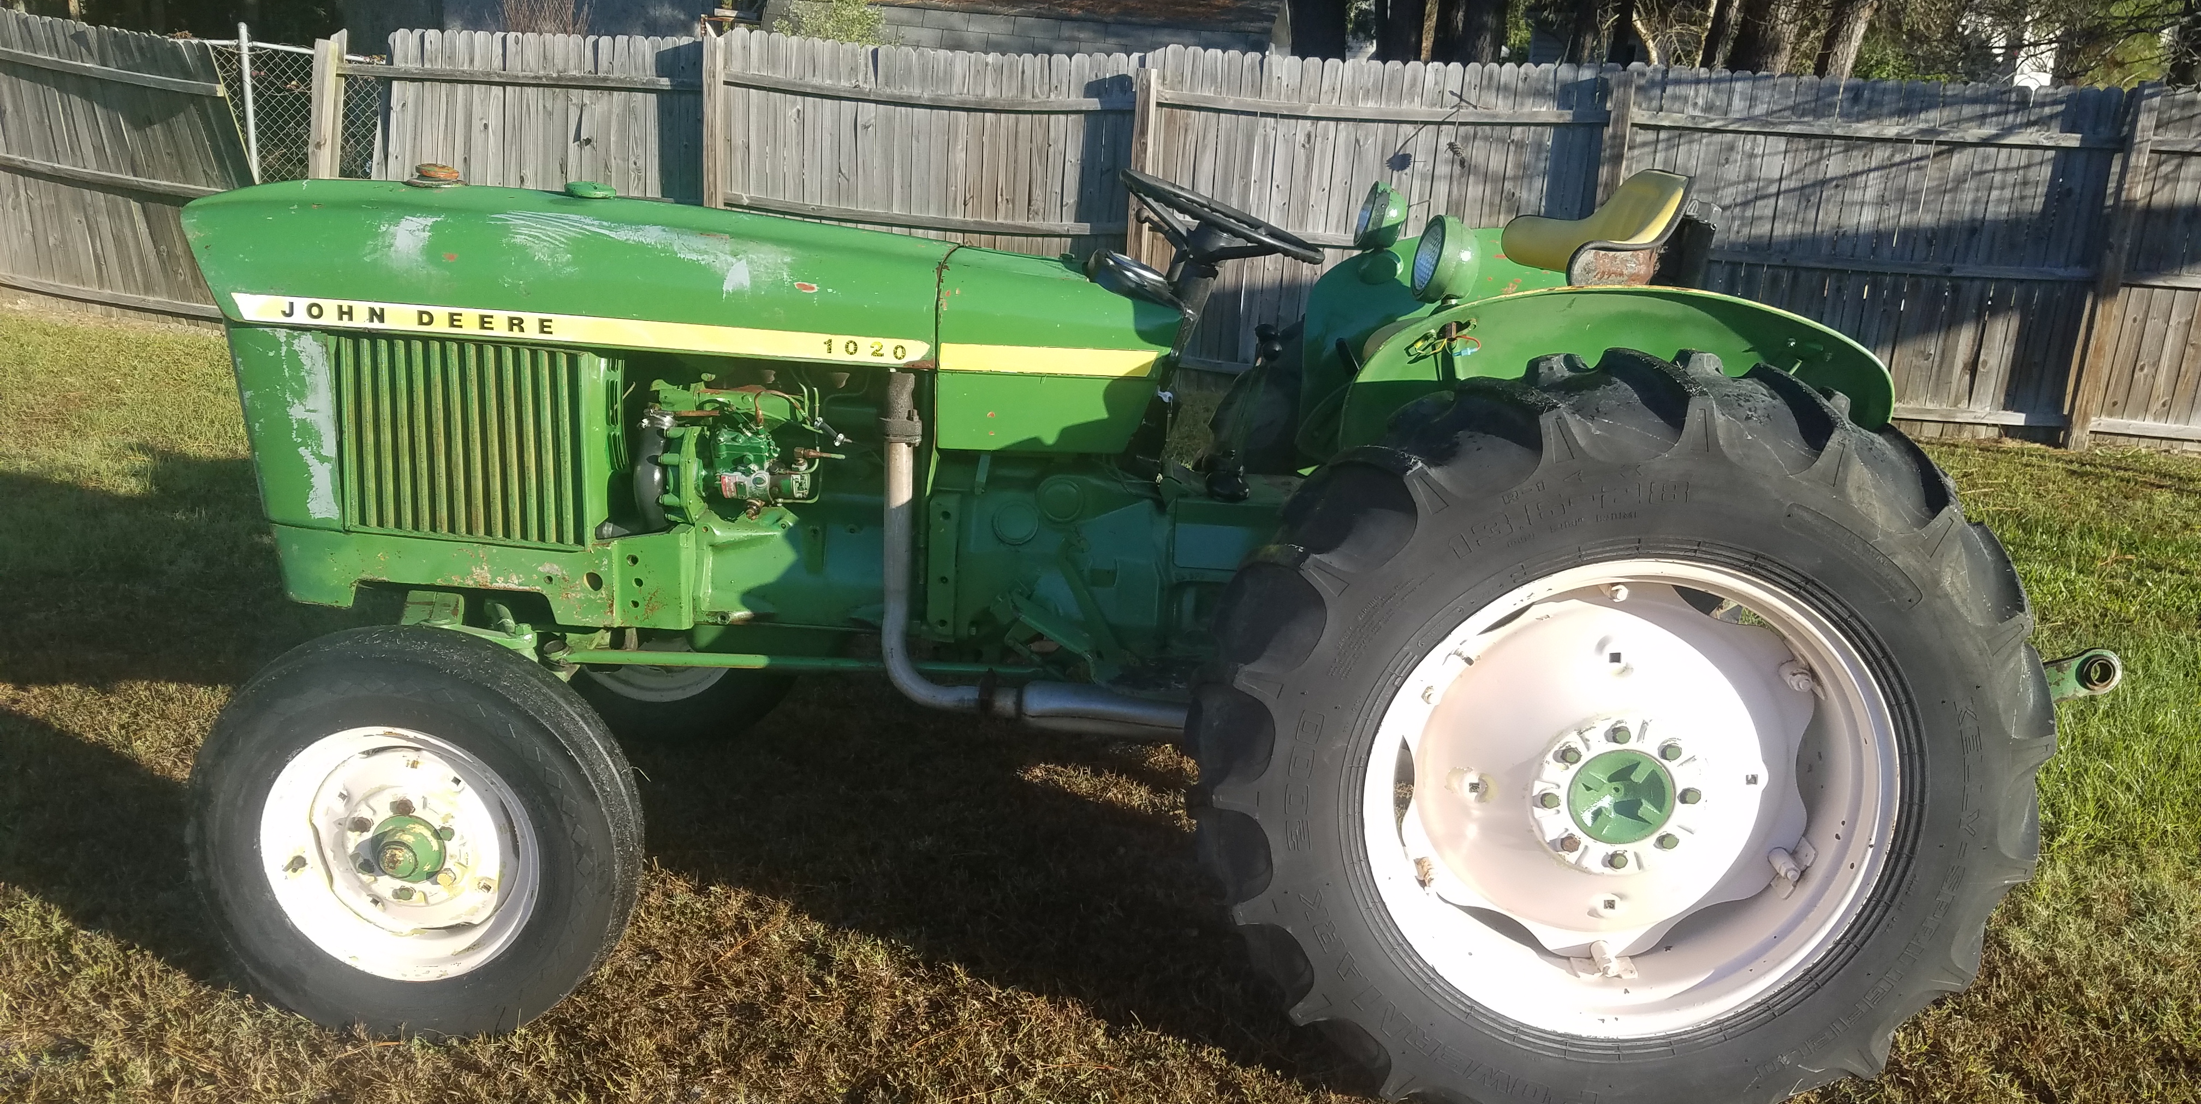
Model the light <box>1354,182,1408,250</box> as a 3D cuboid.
[{"bbox_3d":[0.580,-0.687,3.390,0.110,0.140,0.135,1,17,-6],"label":"light"}]

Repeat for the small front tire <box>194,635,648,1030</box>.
[{"bbox_3d":[-1.145,0.479,2.780,0.740,0.740,0.180,3,17,3],"label":"small front tire"}]

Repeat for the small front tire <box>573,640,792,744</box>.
[{"bbox_3d":[-1.069,0.113,4.004,0.740,0.740,0.180,3,17,3],"label":"small front tire"}]

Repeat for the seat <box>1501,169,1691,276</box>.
[{"bbox_3d":[0.894,-0.582,3.004,0.400,0.250,0.470,3,17,3],"label":"seat"}]

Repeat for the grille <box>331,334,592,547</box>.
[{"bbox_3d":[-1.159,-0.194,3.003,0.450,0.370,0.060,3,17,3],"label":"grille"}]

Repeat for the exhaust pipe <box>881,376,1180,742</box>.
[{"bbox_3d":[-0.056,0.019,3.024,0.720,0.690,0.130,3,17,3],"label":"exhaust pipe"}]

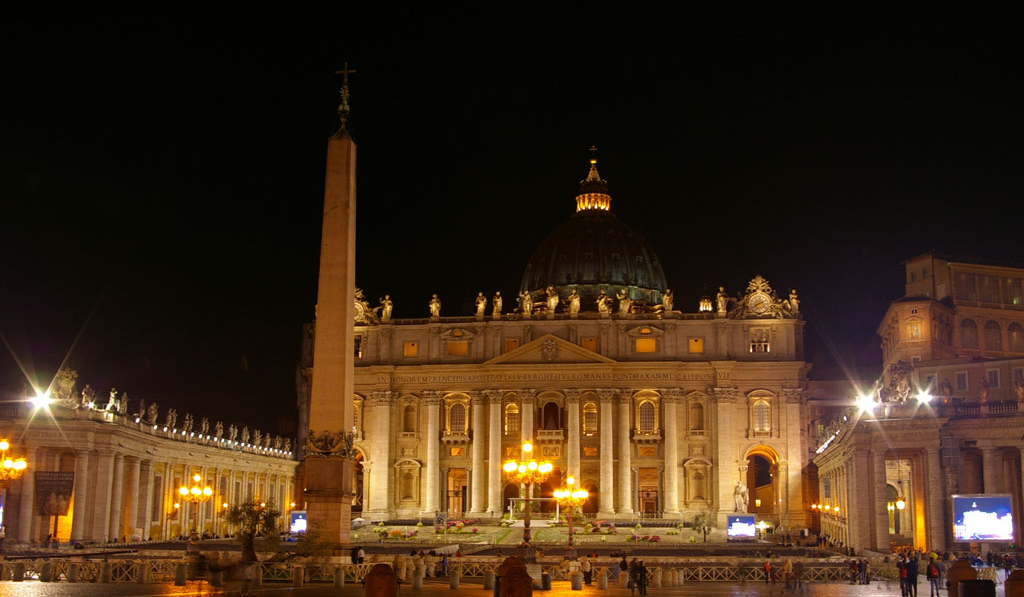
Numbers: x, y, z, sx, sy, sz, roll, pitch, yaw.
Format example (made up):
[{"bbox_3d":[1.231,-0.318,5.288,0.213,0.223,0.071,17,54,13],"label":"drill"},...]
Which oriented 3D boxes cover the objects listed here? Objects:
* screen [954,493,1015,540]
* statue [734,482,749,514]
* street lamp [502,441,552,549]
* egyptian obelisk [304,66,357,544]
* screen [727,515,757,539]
[{"bbox_3d":[53.103,24.763,134.358,6.350,5.300,0.600,-3,-13,14],"label":"screen"},{"bbox_3d":[39.081,33.752,203.275,2.400,5.640,1.900,-1,-13,7],"label":"statue"},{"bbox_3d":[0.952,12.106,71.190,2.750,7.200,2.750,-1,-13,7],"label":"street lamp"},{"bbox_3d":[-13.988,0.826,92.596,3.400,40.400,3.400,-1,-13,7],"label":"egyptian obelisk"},{"bbox_3d":[38.404,38.024,199.320,5.000,4.020,0.600,-1,-13,7],"label":"screen"}]

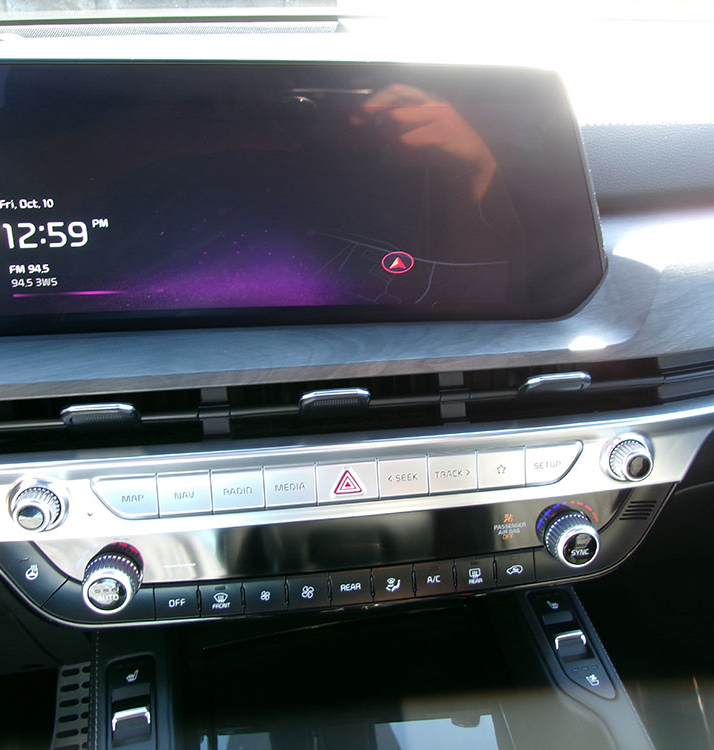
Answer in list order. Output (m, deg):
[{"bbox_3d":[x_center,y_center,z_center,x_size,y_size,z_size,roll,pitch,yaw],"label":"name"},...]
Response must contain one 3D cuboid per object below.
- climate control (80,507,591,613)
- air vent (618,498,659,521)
[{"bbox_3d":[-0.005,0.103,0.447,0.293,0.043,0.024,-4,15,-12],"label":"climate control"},{"bbox_3d":[0.174,0.083,0.482,0.025,0.011,0.006,-4,15,-12],"label":"air vent"}]

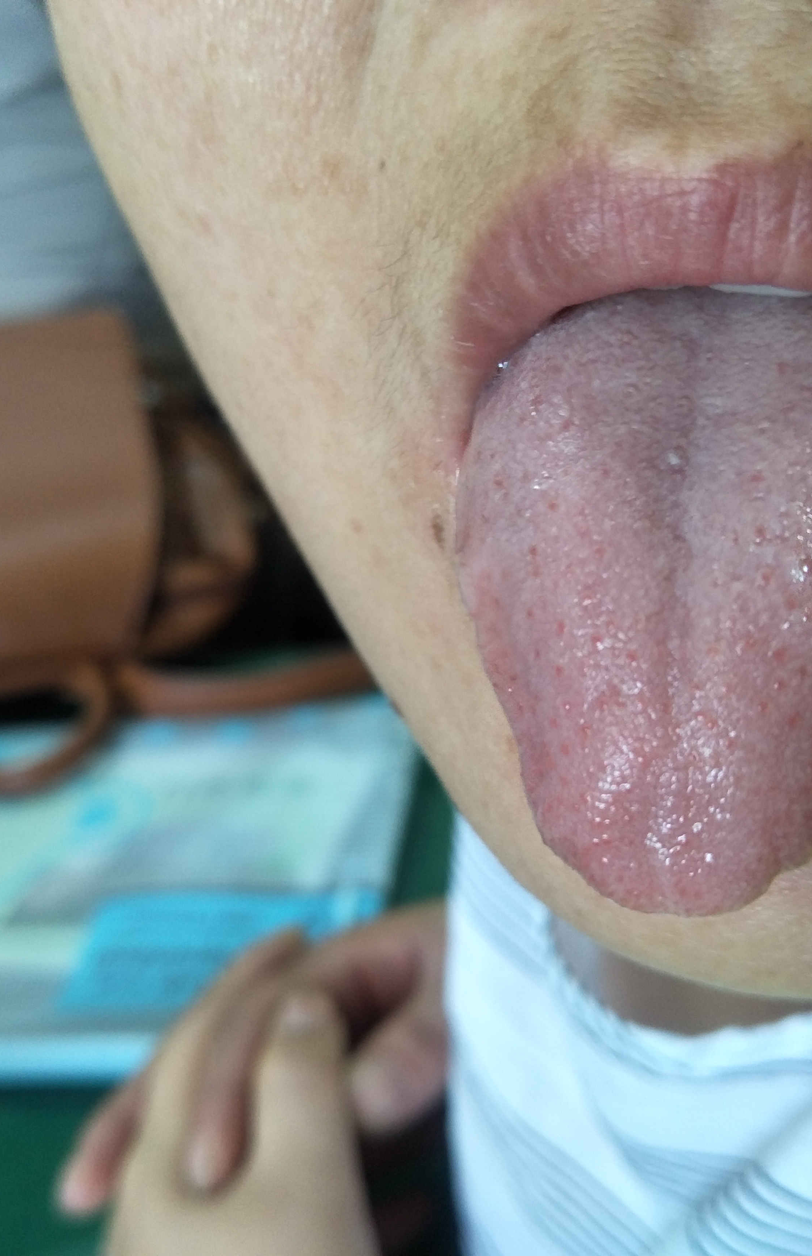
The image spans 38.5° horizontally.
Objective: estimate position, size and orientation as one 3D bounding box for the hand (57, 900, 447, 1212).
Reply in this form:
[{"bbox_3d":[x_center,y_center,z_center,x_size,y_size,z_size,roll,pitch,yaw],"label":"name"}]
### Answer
[{"bbox_3d":[-0.045,0.136,0.370,0.120,0.060,0.085,-26,43,-33],"label":"hand"}]

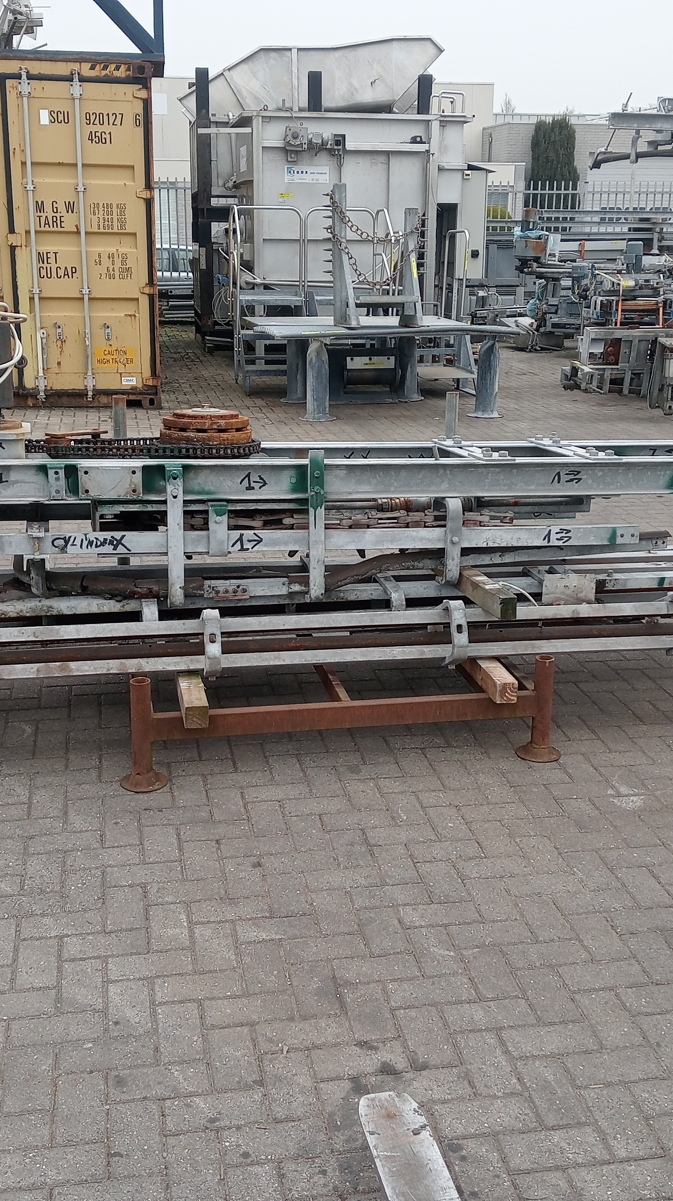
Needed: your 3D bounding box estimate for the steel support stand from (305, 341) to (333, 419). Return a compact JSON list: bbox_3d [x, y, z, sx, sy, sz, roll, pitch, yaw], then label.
[{"bbox_3d":[-0.153,-1.899,11.101,0.300,0.683,0.300,-2,17,-8],"label":"steel support stand"}]

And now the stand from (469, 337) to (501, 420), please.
[{"bbox_3d":[1.331,-1.968,11.402,0.300,0.676,0.300,-2,17,-8],"label":"stand"}]

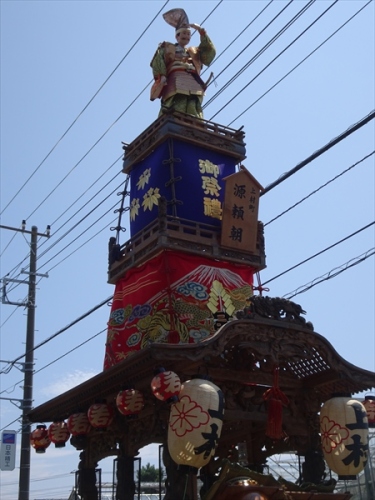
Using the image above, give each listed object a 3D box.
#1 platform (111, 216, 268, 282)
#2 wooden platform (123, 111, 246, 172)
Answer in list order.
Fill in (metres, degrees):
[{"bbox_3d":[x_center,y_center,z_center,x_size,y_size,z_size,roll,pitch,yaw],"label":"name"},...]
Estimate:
[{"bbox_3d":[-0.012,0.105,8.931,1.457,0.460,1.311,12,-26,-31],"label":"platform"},{"bbox_3d":[-0.048,-1.183,8.905,1.127,0.359,1.087,12,-26,-32],"label":"wooden platform"}]

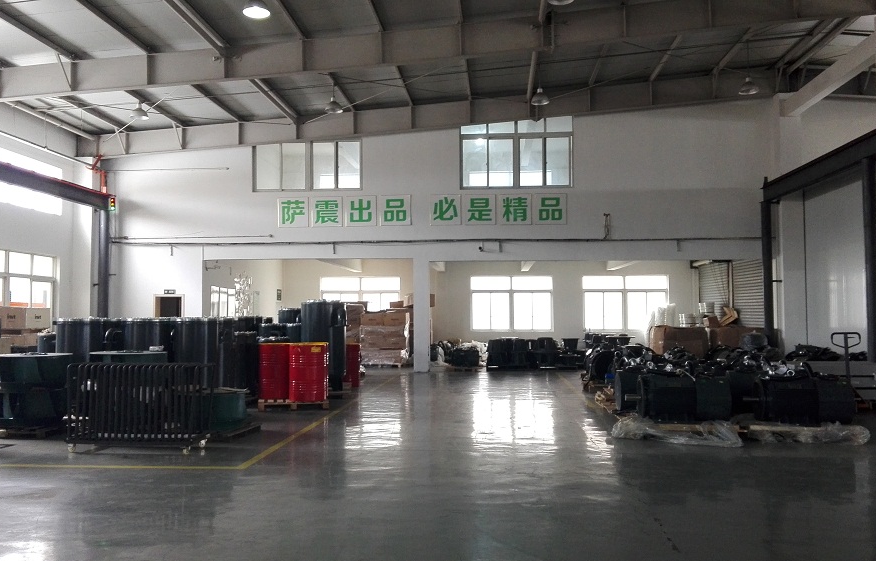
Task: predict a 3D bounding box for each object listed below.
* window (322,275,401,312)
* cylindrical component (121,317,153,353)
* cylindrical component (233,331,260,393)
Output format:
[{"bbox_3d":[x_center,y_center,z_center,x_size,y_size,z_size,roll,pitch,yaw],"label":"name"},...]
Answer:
[{"bbox_3d":[-2.930,0.879,26.941,3.088,2.107,0.150,0,-3,5],"label":"window"},{"bbox_3d":[-4.943,1.272,11.828,0.500,1.285,0.500,0,-3,0],"label":"cylindrical component"},{"bbox_3d":[-3.321,1.416,12.382,0.440,1.048,0.440,0,-3,0],"label":"cylindrical component"}]

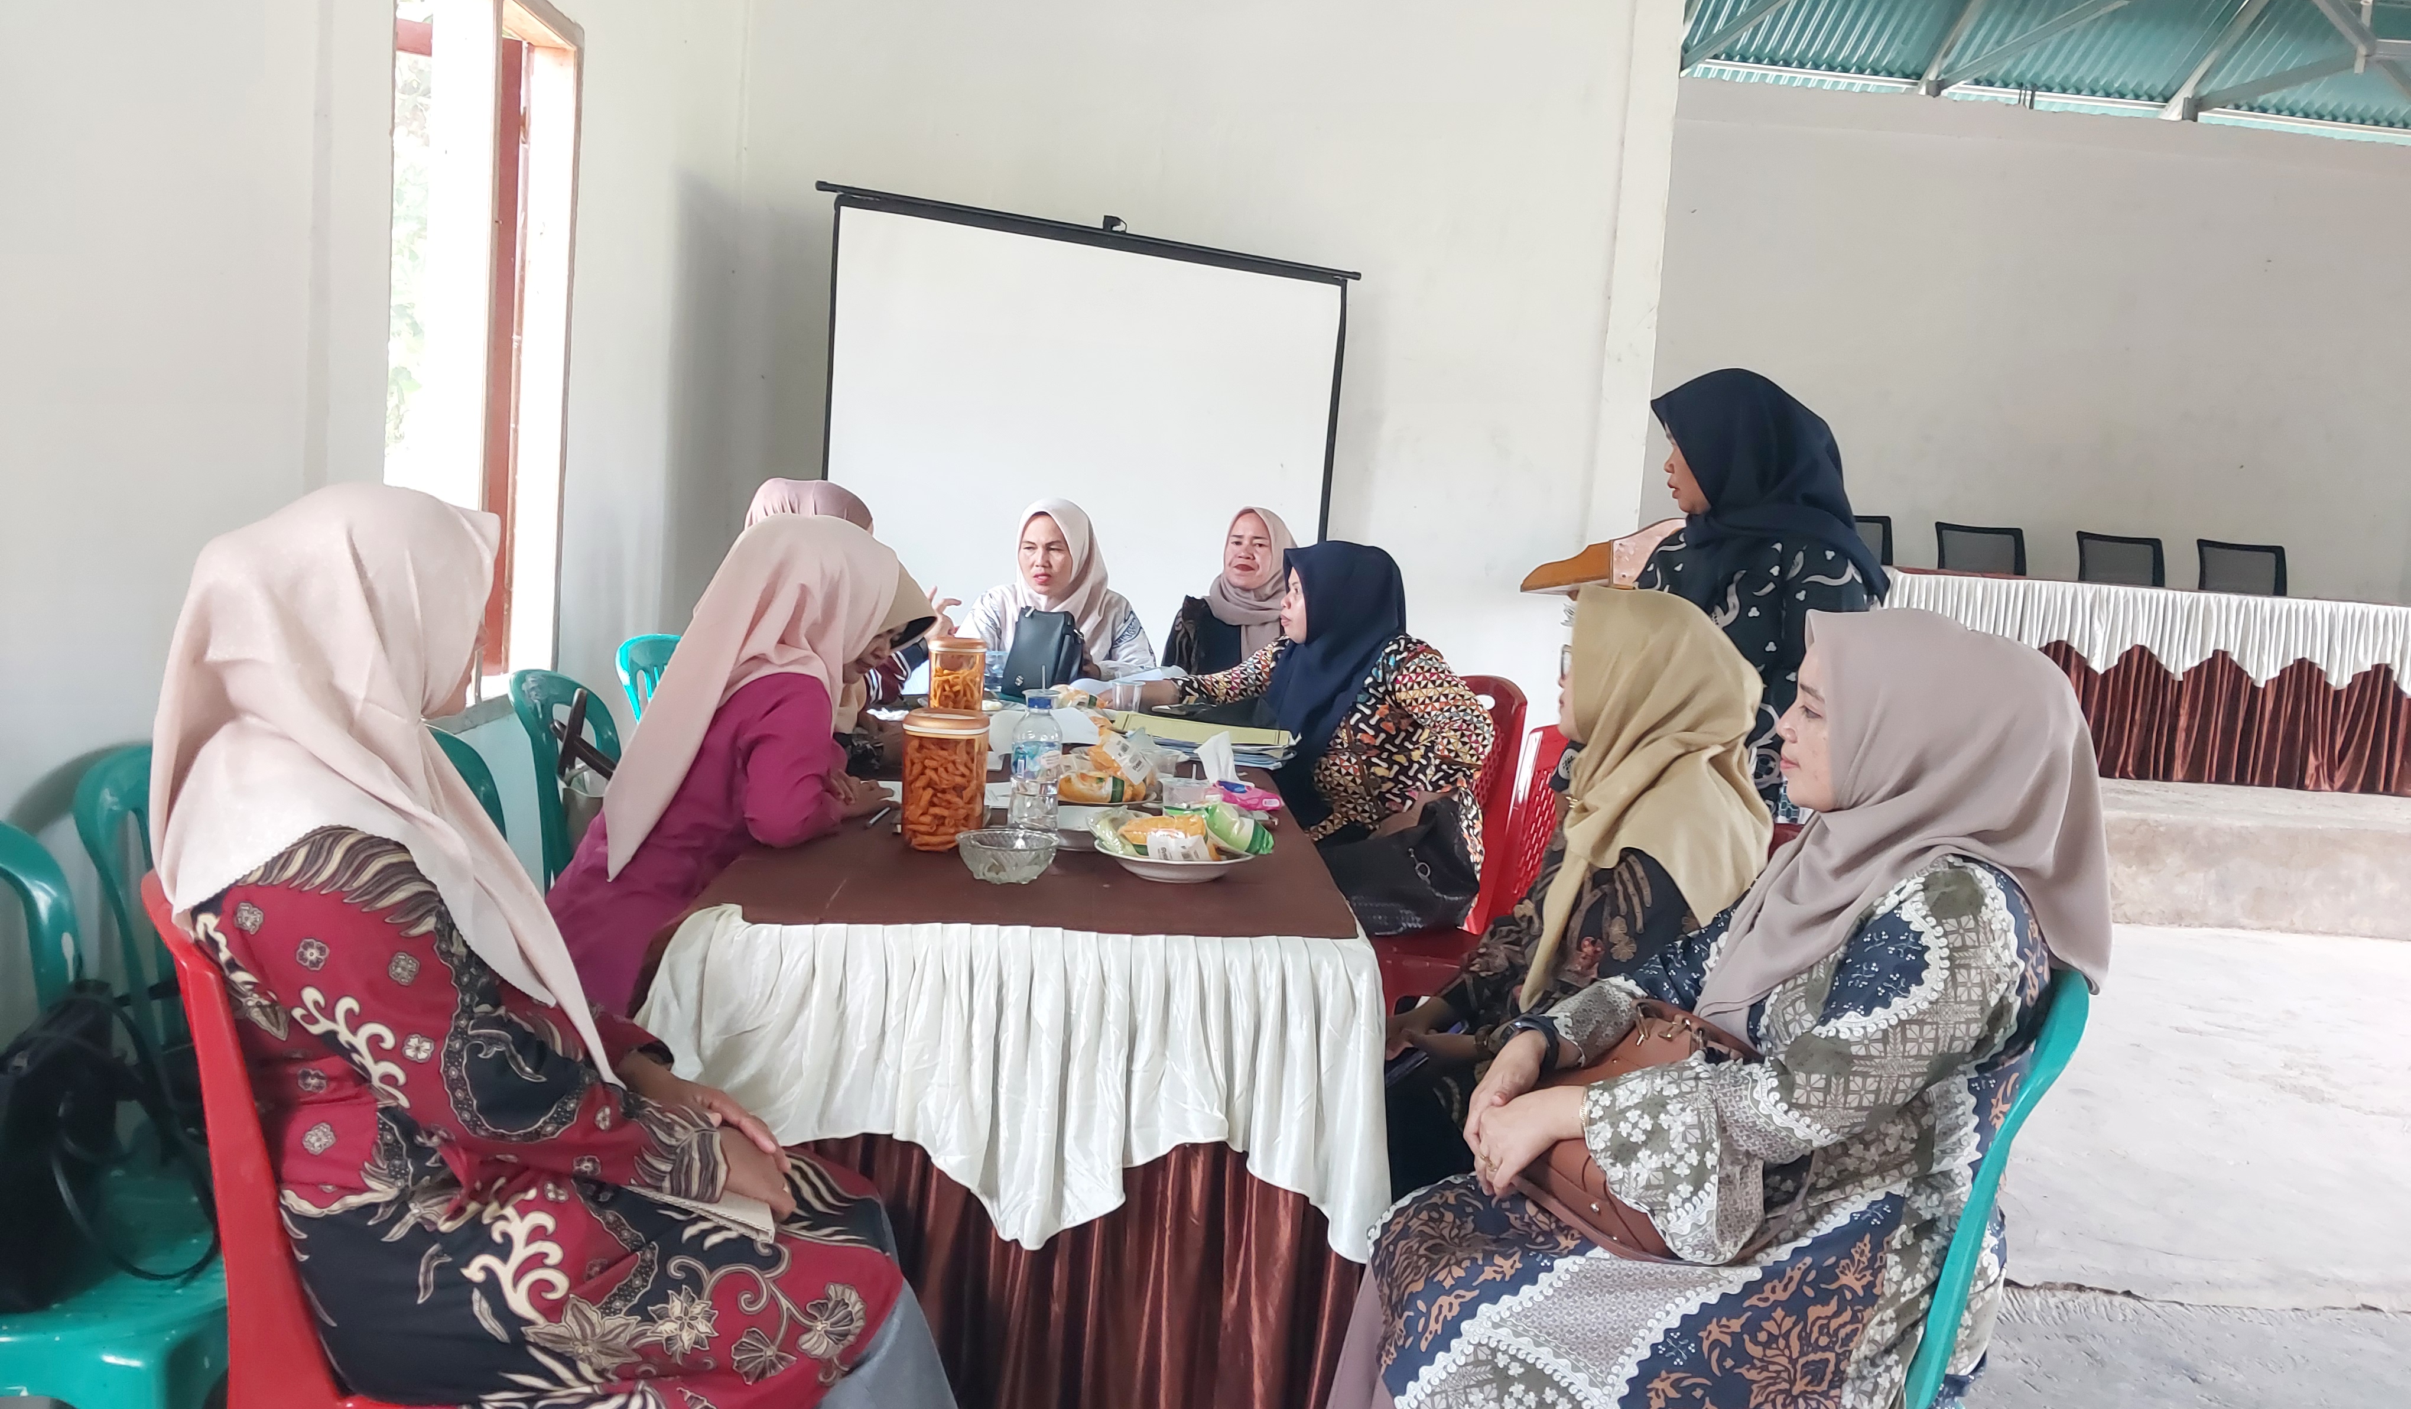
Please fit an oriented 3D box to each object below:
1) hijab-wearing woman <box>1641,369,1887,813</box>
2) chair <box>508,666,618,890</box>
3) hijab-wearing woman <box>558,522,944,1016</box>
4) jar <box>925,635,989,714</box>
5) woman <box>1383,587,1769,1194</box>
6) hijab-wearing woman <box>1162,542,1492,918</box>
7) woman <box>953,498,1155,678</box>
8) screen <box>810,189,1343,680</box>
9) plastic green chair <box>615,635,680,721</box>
[{"bbox_3d":[0.869,0.201,3.530,0.340,1.530,0.440,3,6,-12],"label":"hijab-wearing woman"},{"bbox_3d":[-1.058,0.377,3.961,0.500,0.840,0.460,5,6,16],"label":"chair"},{"bbox_3d":[-0.662,0.306,3.148,0.660,1.190,0.520,4,6,-2],"label":"hijab-wearing woman"},{"bbox_3d":[-0.499,-0.028,4.170,0.118,0.180,0.118,4,6,0],"label":"jar"},{"bbox_3d":[0.535,0.397,3.149,0.660,1.170,0.500,4,6,4],"label":"woman"},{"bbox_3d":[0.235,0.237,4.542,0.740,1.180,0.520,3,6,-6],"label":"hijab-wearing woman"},{"bbox_3d":[-0.379,0.118,5.087,0.500,1.230,0.680,4,6,2],"label":"woman"},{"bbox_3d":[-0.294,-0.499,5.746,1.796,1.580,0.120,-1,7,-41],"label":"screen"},{"bbox_3d":[-1.091,0.277,4.976,0.500,0.840,0.460,7,6,28],"label":"plastic green chair"}]

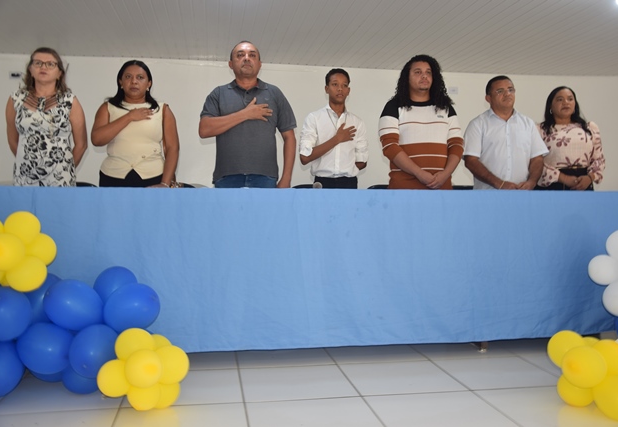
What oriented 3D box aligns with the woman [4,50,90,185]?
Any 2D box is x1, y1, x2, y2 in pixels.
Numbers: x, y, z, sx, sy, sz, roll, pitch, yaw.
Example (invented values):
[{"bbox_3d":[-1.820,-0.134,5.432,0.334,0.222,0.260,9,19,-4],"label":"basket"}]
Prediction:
[{"bbox_3d":[-1.549,-0.164,3.488,0.480,1.641,0.340,0,1,-15],"label":"woman"}]

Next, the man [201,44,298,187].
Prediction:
[{"bbox_3d":[-0.374,-0.200,3.615,0.600,1.715,0.380,0,1,-7],"label":"man"}]

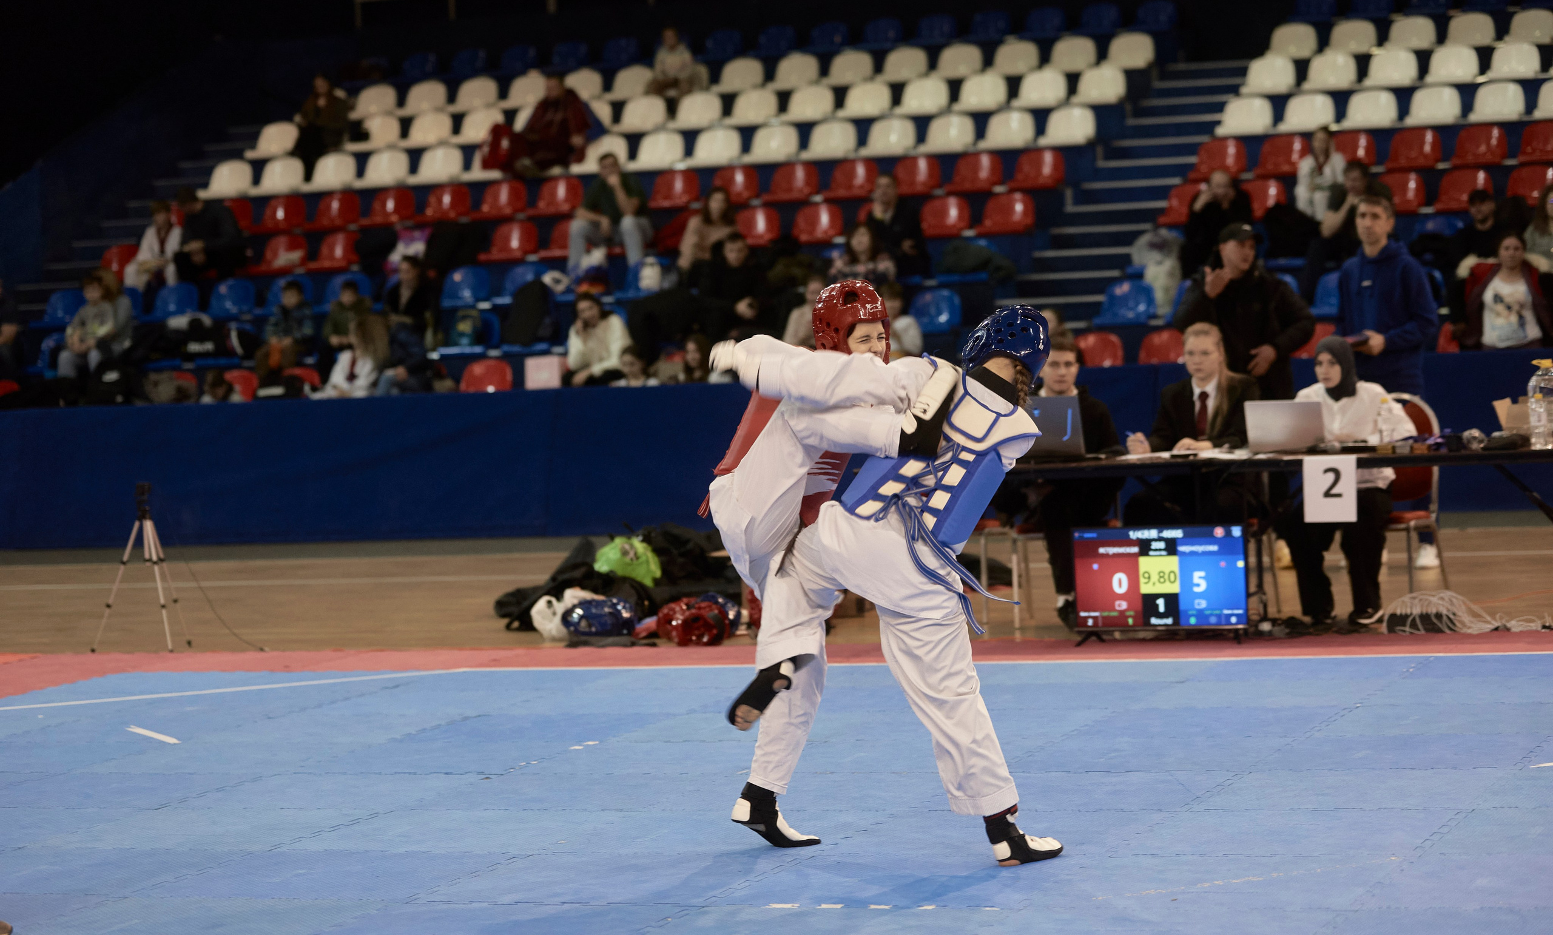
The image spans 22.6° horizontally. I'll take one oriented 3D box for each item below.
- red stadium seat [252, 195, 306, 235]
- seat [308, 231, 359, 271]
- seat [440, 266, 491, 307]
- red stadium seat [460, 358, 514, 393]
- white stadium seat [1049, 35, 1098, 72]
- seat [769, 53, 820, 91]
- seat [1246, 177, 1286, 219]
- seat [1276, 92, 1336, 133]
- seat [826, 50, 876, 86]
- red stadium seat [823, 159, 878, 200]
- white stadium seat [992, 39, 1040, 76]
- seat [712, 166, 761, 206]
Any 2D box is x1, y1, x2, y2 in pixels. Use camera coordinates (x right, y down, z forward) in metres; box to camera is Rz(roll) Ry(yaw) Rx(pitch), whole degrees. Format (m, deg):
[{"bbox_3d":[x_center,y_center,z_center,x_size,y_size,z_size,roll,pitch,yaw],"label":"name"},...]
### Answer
[{"bbox_3d":[-3.903,-1.995,30.667,0.410,0.310,0.370,-2,3,20],"label":"red stadium seat"},{"bbox_3d":[-3.486,-1.693,30.445,0.410,0.320,0.380,-2,3,19],"label":"seat"},{"bbox_3d":[-2.340,-1.340,28.814,0.397,0.299,0.372,-2,3,19],"label":"seat"},{"bbox_3d":[-1.907,-0.570,25.524,0.395,0.290,0.355,-2,3,20],"label":"red stadium seat"},{"bbox_3d":[2.405,-3.342,31.330,0.410,0.310,0.370,-2,3,20],"label":"white stadium seat"},{"bbox_3d":[0.154,-3.319,32.579,0.400,0.315,0.370,-2,3,20],"label":"seat"},{"bbox_3d":[3.400,-1.877,27.423,0.400,0.315,0.370,-2,3,20],"label":"seat"},{"bbox_3d":[4.000,-2.650,29.186,0.400,0.315,0.370,-2,3,20],"label":"seat"},{"bbox_3d":[0.618,-3.409,33.198,0.410,0.320,0.380,-2,3,19],"label":"seat"},{"bbox_3d":[0.557,-2.114,28.508,0.395,0.290,0.355,-2,3,20],"label":"red stadium seat"},{"bbox_3d":[2.001,-3.449,32.733,0.410,0.320,0.380,-2,3,19],"label":"white stadium seat"},{"bbox_3d":[-0.344,-2.147,29.770,0.400,0.315,0.370,-2,3,20],"label":"seat"}]

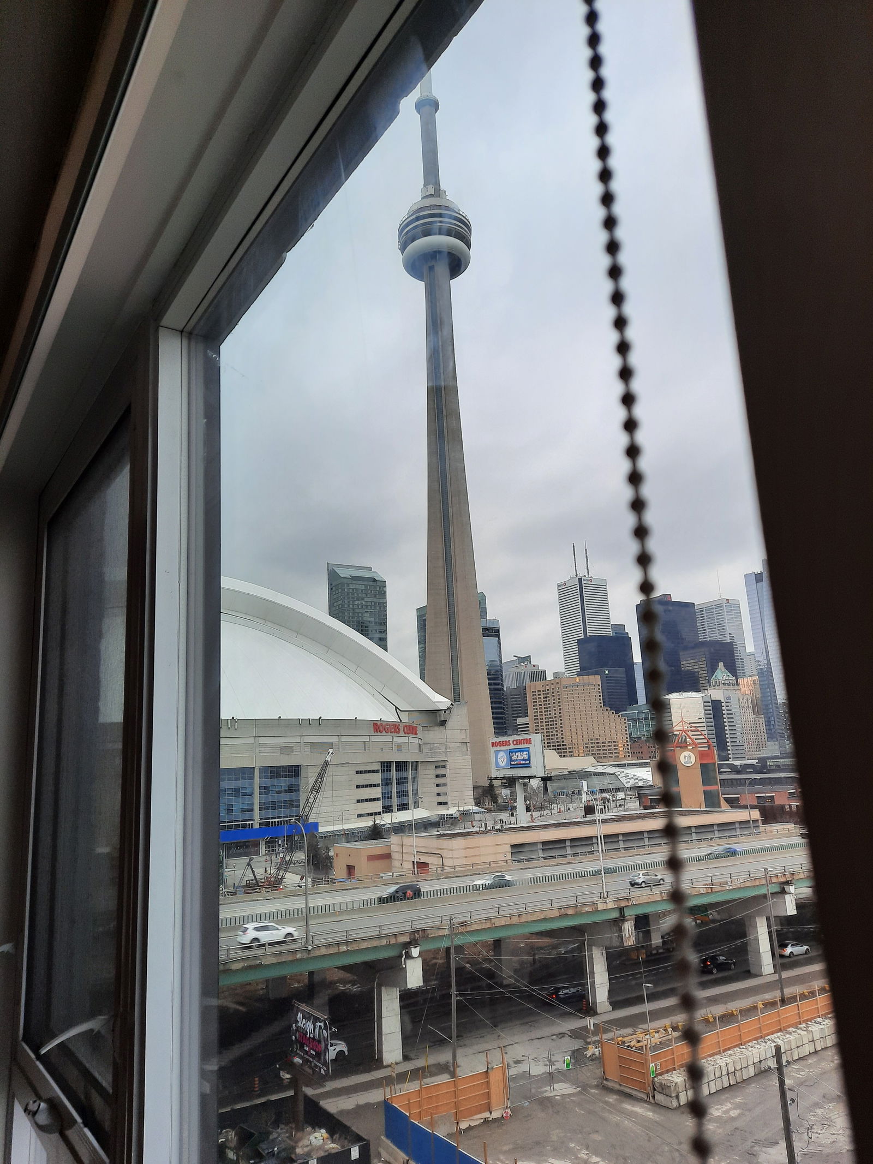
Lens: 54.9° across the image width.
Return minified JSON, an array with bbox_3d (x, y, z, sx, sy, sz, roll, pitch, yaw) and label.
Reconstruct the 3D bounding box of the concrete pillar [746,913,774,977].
[{"bbox_3d":[34.174,38.278,88.876,1.620,5.705,1.480,4,-15,-29],"label":"concrete pillar"}]

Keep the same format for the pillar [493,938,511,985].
[{"bbox_3d":[7.341,40.203,90.666,1.620,5.600,1.480,4,-15,-29],"label":"pillar"}]

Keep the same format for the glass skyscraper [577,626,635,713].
[{"bbox_3d":[238.448,167.536,1146.378,63.000,186.800,39.000,6,-16,-34],"label":"glass skyscraper"}]

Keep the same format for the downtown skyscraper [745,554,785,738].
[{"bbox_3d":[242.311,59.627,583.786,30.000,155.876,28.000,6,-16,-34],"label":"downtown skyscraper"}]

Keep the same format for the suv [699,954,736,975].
[{"bbox_3d":[28.709,38.946,86.136,4.250,1.490,1.770,5,-15,-32],"label":"suv"}]

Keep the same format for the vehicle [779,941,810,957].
[{"bbox_3d":[41.017,41.923,96.651,4.620,1.460,1.800,4,-15,-28],"label":"vehicle"}]

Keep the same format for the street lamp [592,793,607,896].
[{"bbox_3d":[13.532,22.773,73.571,0.350,8.900,2.400,5,-15,-32],"label":"street lamp"}]

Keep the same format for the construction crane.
[{"bbox_3d":[-22.761,36.594,128.036,14.700,21.834,4.000,0,-14,-13],"label":"construction crane"}]

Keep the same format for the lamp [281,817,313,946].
[{"bbox_3d":[-9.383,20.690,58.130,0.350,8.400,2.400,5,-15,-32],"label":"lamp"}]

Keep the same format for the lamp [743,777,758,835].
[{"bbox_3d":[46.261,32.367,121.612,0.350,8.400,2.400,5,-15,-32],"label":"lamp"}]

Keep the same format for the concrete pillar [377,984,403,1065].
[{"bbox_3d":[-3.905,35.358,67.598,1.620,5.634,1.480,4,-15,-29],"label":"concrete pillar"}]

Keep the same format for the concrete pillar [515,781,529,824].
[{"bbox_3d":[23.002,59.815,226.257,2.500,14.364,2.500,5,-15,-32],"label":"concrete pillar"}]

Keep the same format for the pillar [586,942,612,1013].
[{"bbox_3d":[14.162,35.128,74.609,1.420,5.255,1.300,5,-15,-32],"label":"pillar"}]

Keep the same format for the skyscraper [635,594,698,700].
[{"bbox_3d":[315.108,141.610,1101.253,75.000,225.000,38.000,6,-16,-35],"label":"skyscraper"}]

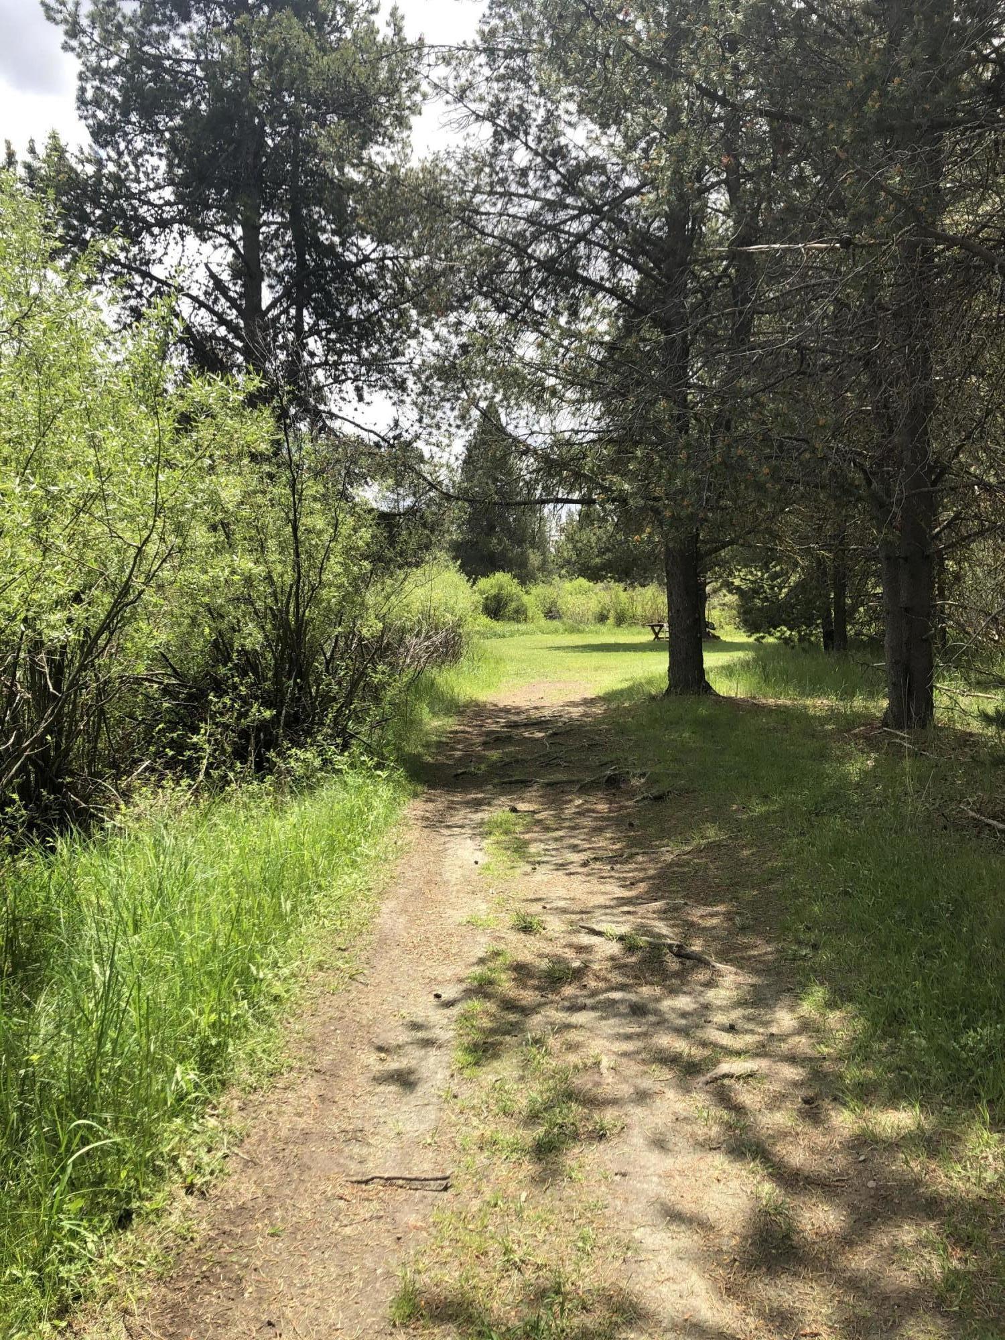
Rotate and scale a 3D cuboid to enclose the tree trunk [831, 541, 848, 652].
[{"bbox_3d":[9.330,-2.028,30.000,0.450,3.042,0.450,1,3,17],"label":"tree trunk"}]

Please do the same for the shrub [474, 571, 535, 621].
[{"bbox_3d":[0.165,-3.881,57.000,3.138,2.642,2.800,0,3,0],"label":"shrub"}]

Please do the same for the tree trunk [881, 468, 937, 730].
[{"bbox_3d":[4.784,-0.810,12.800,0.655,3.016,0.500,1,4,20],"label":"tree trunk"}]

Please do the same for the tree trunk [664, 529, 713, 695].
[{"bbox_3d":[3.017,-0.935,17.600,0.740,2.703,0.680,0,3,10],"label":"tree trunk"}]

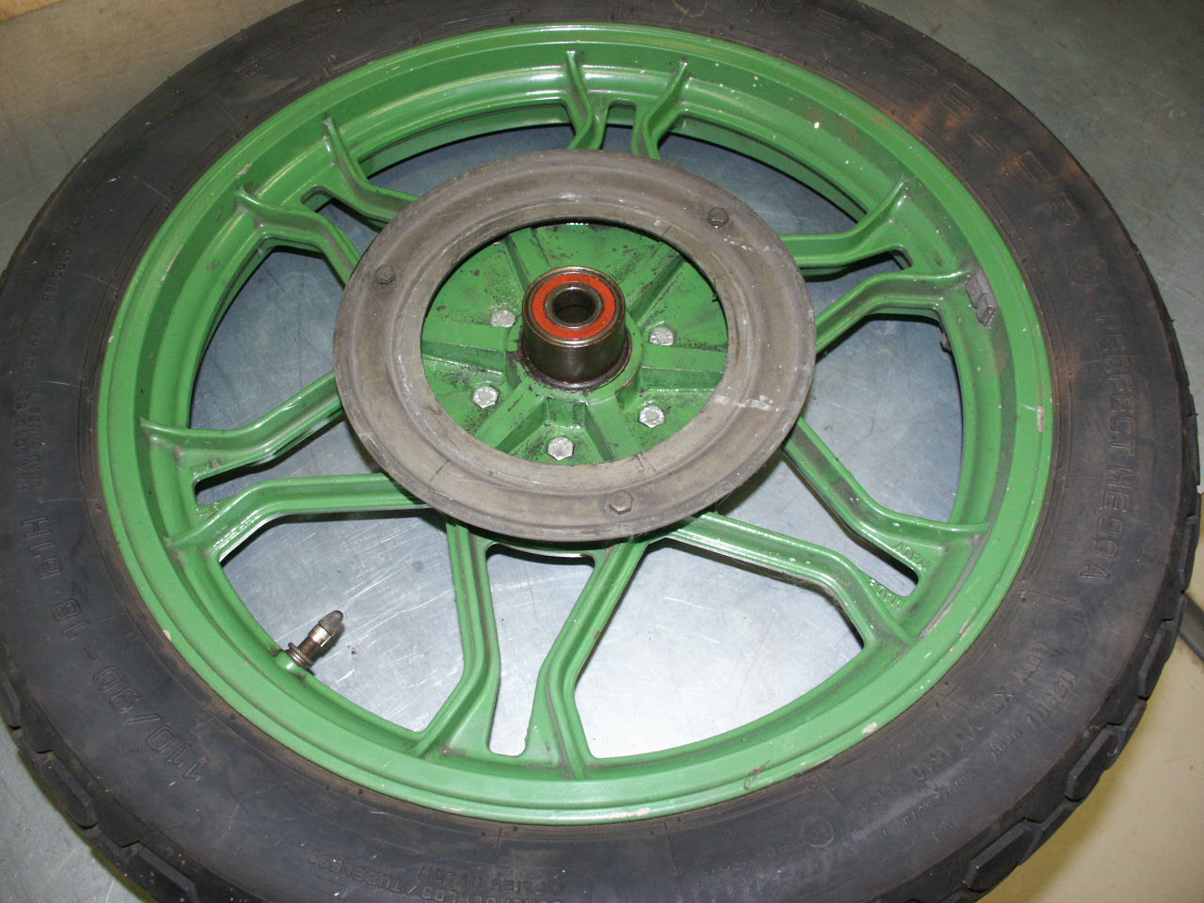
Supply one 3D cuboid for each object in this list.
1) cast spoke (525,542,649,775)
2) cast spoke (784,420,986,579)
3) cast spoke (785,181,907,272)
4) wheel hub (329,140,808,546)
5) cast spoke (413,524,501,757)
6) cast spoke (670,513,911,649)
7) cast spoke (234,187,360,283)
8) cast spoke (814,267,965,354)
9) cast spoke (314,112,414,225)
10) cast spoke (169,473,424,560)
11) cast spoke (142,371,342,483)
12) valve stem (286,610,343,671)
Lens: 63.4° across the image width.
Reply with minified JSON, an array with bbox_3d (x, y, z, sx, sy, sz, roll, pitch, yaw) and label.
[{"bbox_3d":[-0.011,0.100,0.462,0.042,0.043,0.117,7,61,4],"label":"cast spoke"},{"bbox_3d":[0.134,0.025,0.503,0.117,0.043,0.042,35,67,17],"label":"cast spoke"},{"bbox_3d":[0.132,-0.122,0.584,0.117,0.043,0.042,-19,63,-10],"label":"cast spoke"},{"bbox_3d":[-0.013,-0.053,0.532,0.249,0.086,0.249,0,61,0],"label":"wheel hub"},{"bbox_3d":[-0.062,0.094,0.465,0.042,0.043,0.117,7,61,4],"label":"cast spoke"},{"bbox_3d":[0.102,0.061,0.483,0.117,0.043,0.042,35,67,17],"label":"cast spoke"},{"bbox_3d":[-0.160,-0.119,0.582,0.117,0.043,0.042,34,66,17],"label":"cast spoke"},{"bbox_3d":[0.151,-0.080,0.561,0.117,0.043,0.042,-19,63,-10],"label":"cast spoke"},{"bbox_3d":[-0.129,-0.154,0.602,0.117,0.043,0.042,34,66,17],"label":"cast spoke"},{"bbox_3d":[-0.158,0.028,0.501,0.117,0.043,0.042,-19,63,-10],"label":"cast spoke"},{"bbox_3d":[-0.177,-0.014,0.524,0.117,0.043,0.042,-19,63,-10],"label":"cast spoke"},{"bbox_3d":[-0.136,0.089,0.471,0.013,0.013,0.028,35,67,17],"label":"valve stem"}]

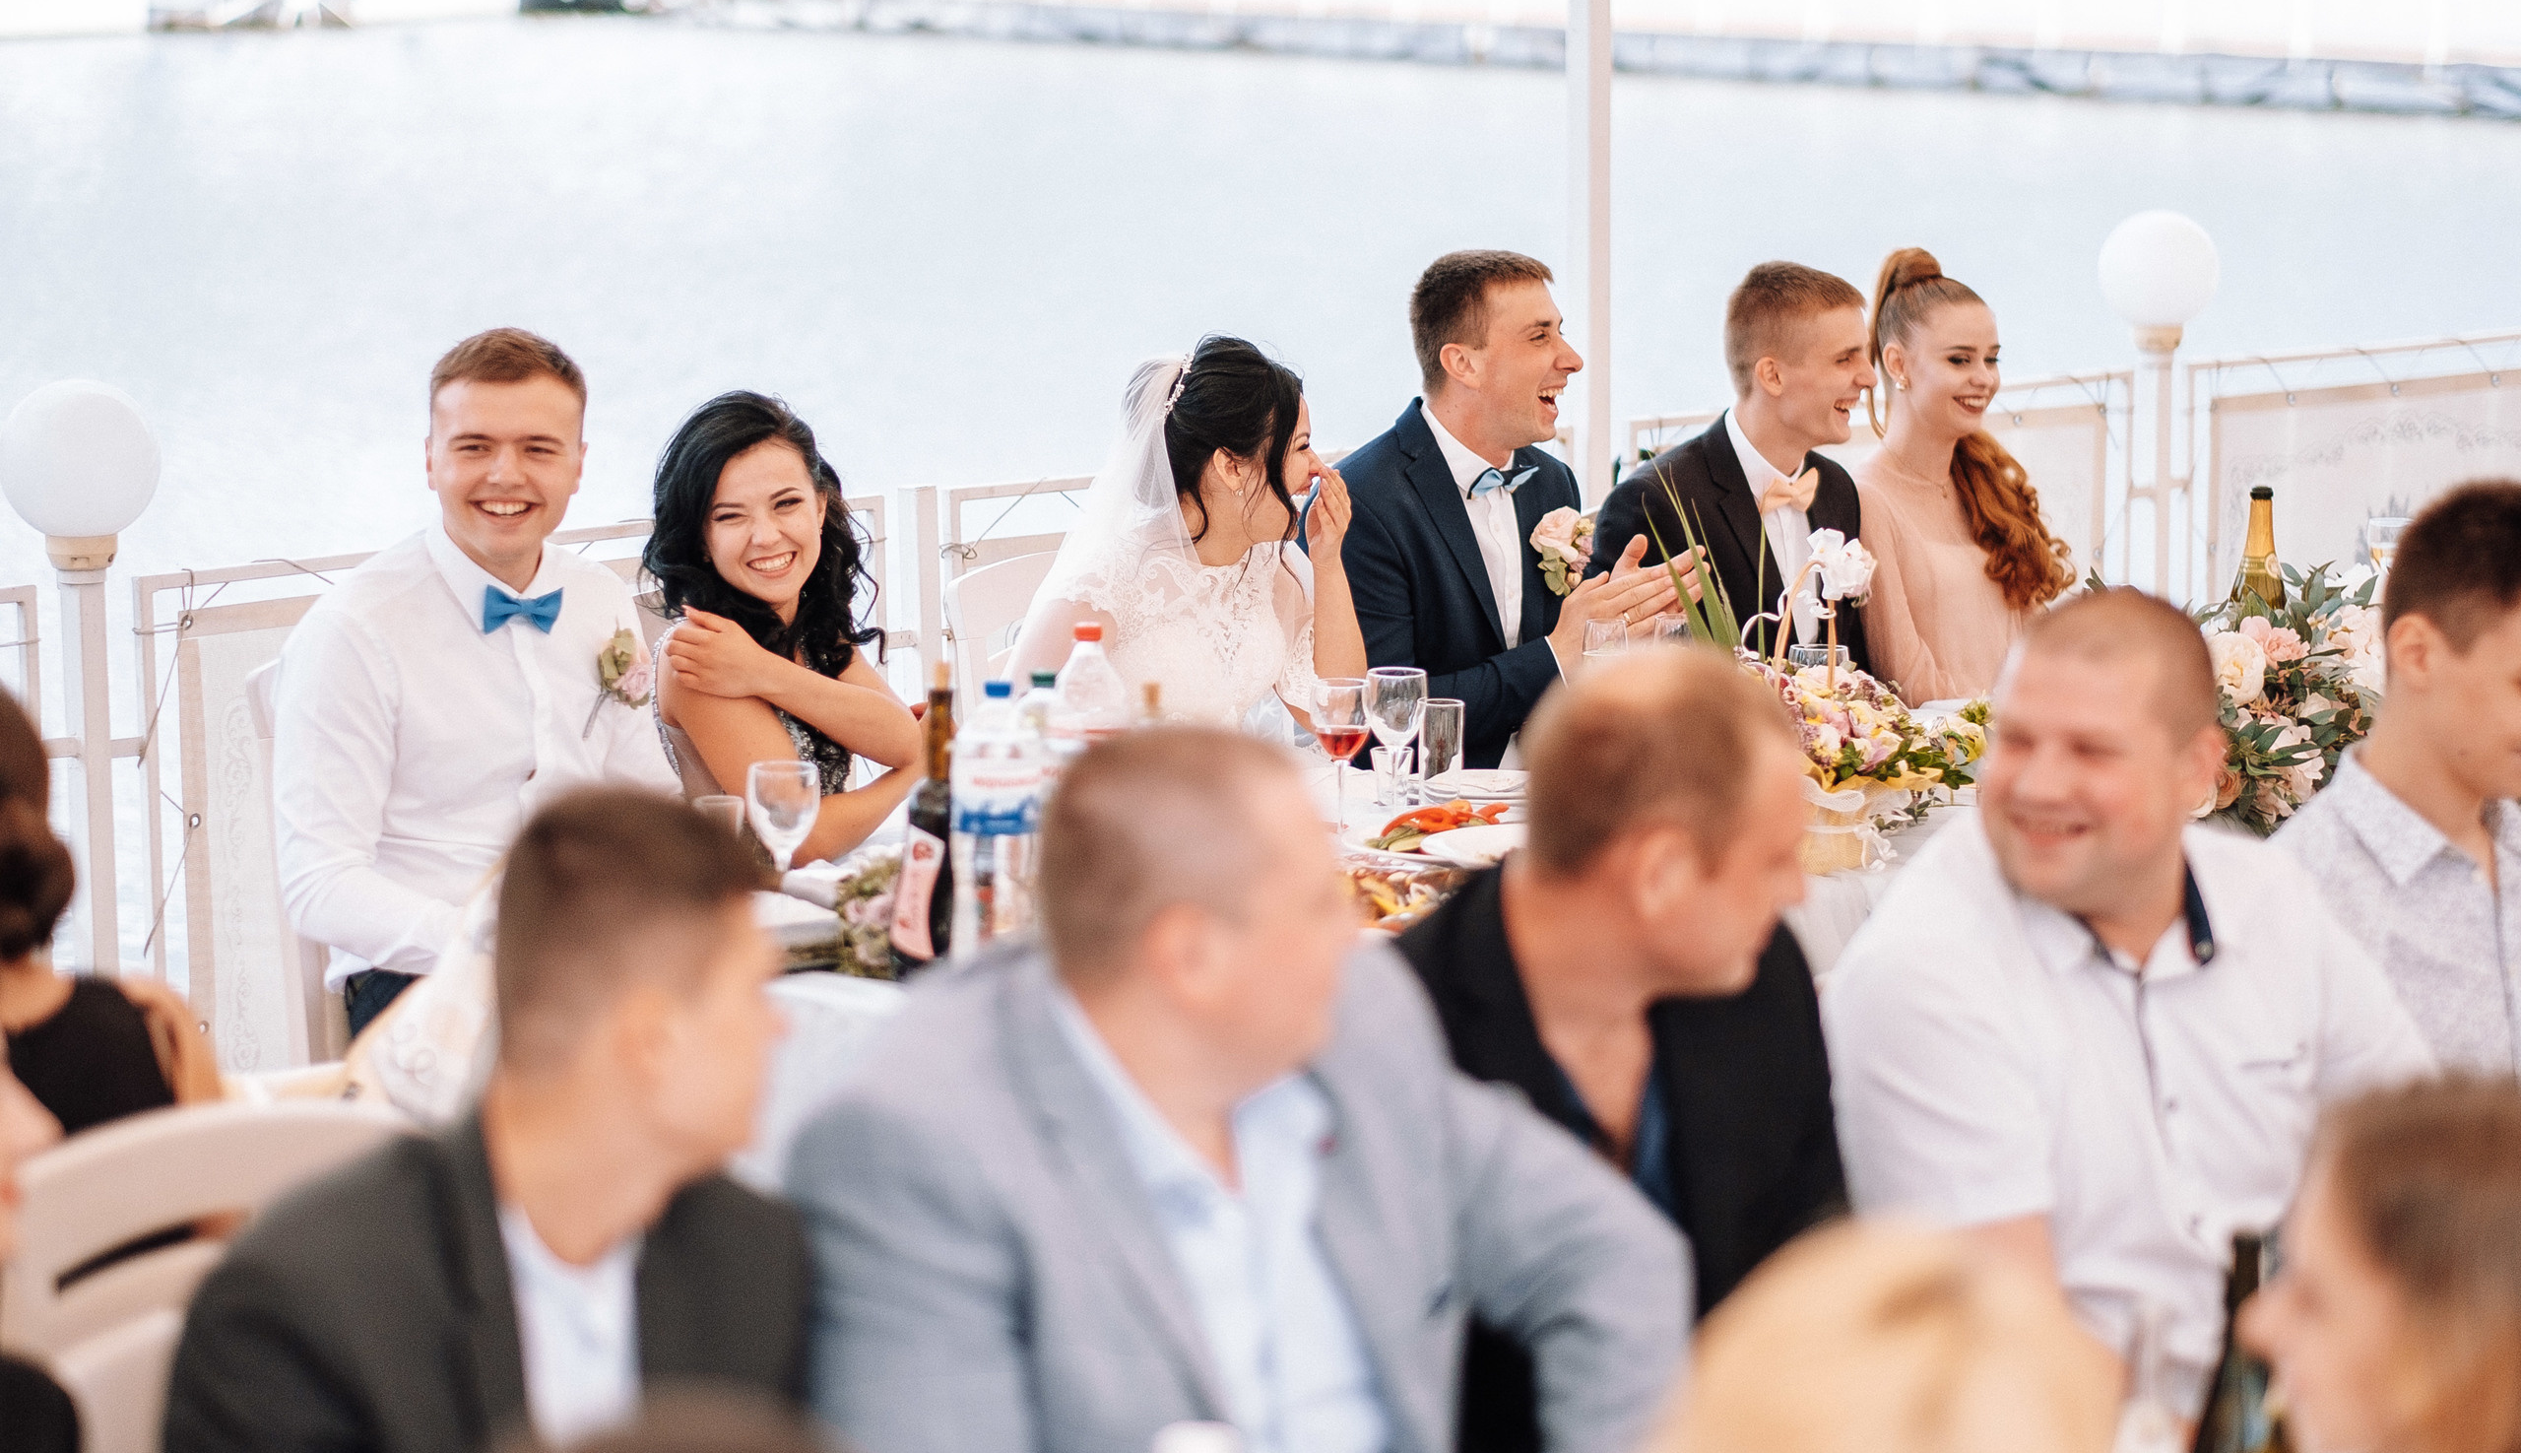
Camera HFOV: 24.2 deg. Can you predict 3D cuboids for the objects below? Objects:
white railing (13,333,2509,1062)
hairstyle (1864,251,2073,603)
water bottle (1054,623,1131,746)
[{"bbox_3d":[0.349,0.049,8.716,5.090,0.950,0.070,-8,12,-41],"label":"white railing"},{"bbox_3d":[0.942,-0.393,7.800,0.240,0.490,0.240,8,12,41],"label":"hairstyle"},{"bbox_3d":[-0.190,0.038,6.525,0.091,0.315,0.091,0,9,0],"label":"water bottle"}]

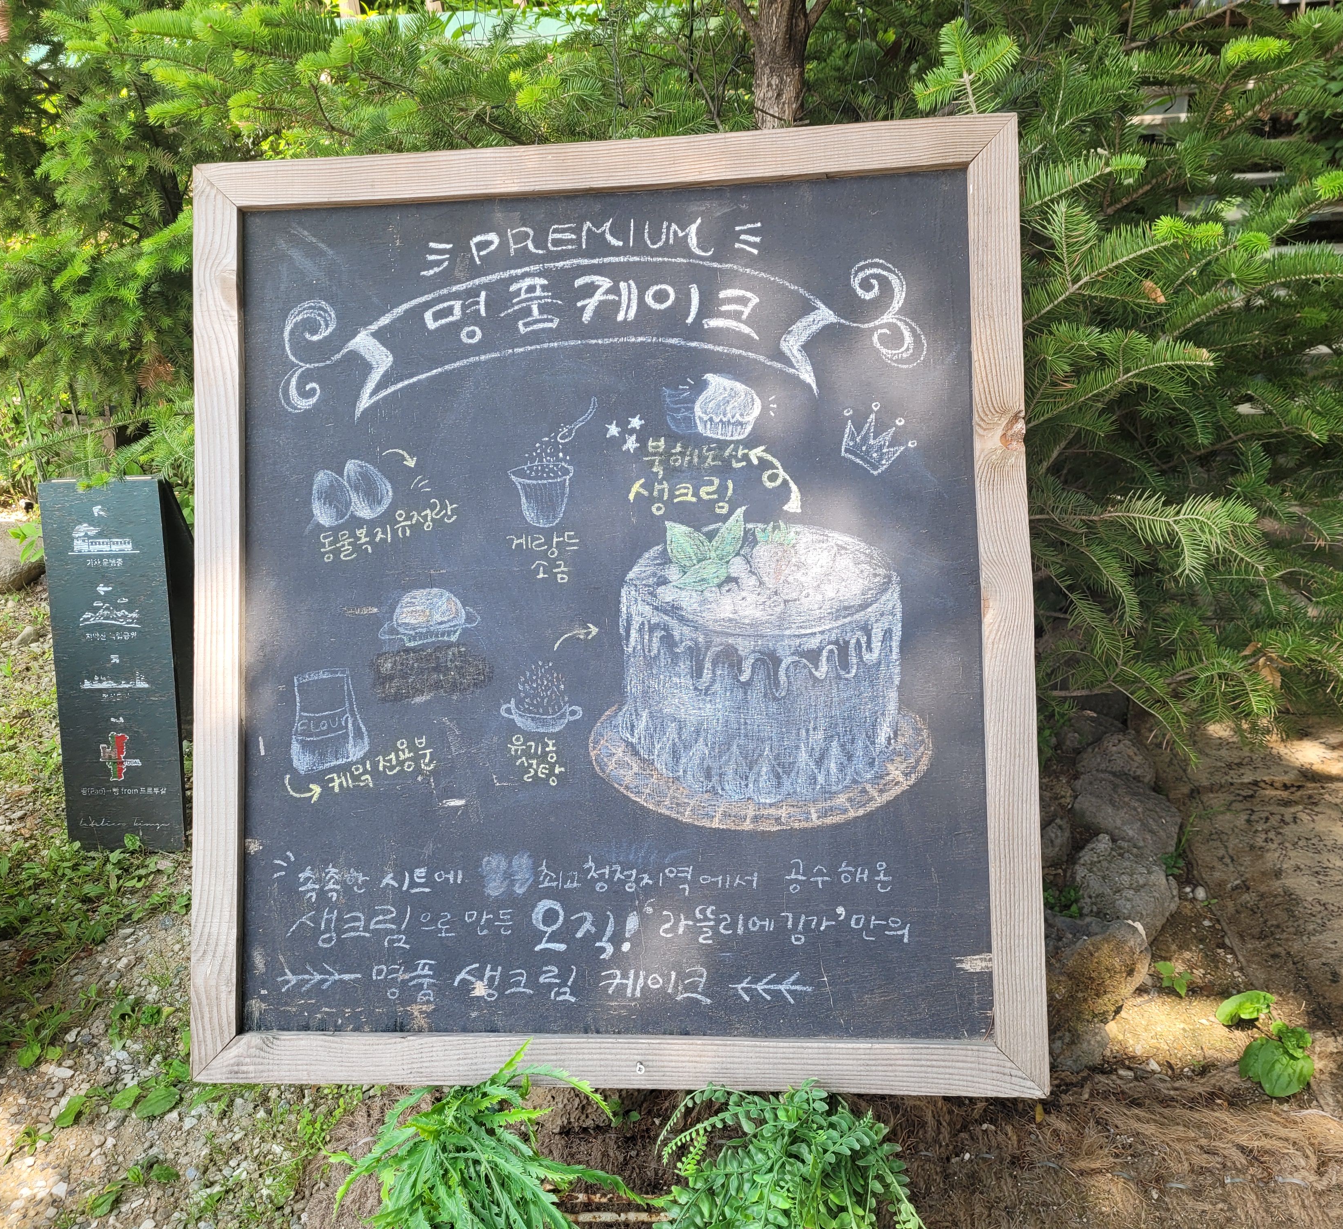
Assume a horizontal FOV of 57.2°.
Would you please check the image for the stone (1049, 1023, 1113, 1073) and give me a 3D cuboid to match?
[{"bbox_3d":[0.662,0.714,2.028,0.118,0.069,0.077,-1,23,0],"label":"stone"}]

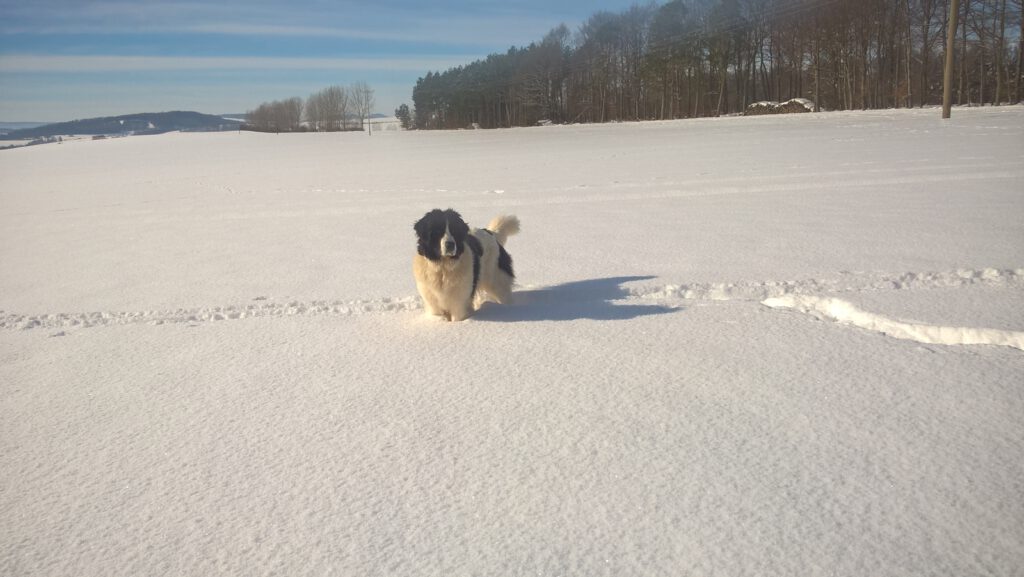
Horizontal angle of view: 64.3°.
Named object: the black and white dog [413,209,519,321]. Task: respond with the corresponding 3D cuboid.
[{"bbox_3d":[-0.330,-0.156,6.050,0.430,0.880,1.000,5,14,29],"label":"black and white dog"}]

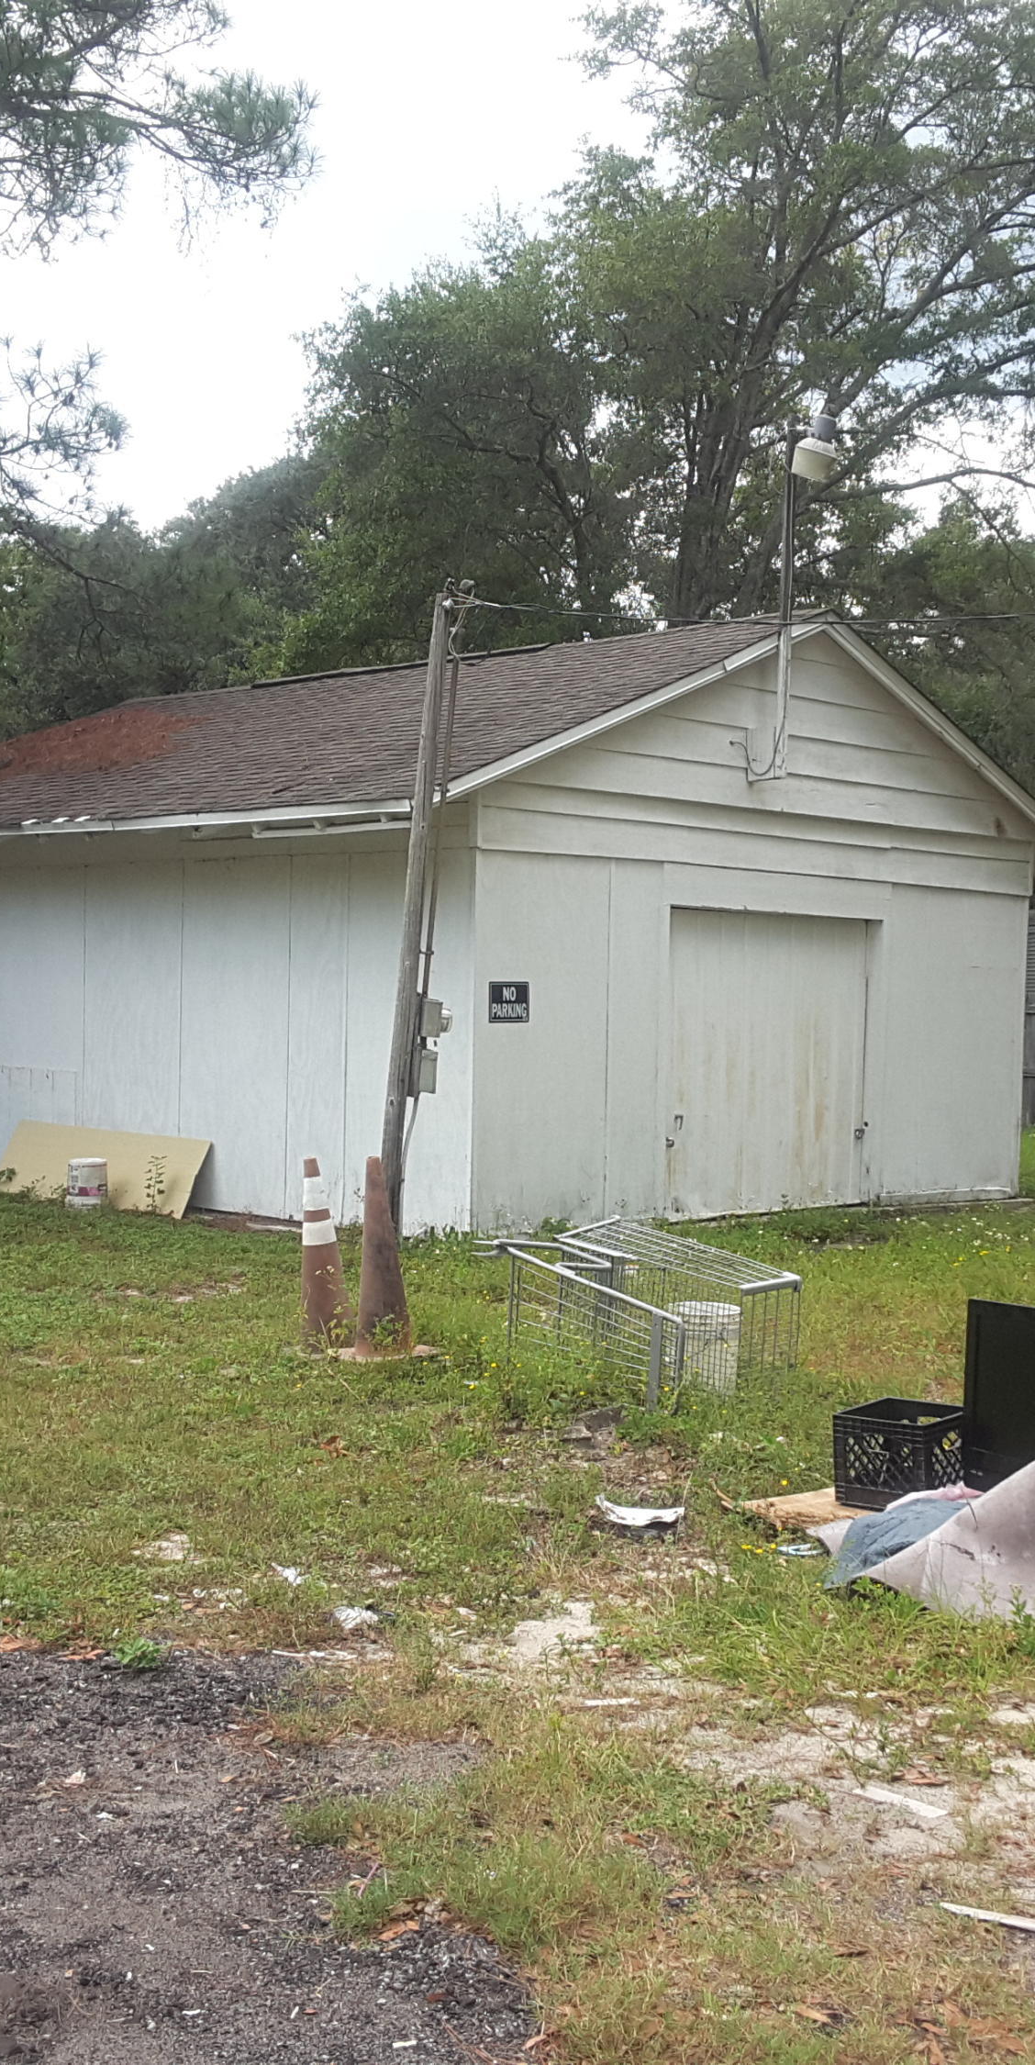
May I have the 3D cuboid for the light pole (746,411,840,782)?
[{"bbox_3d":[2.015,-3.080,17.411,0.500,2.540,0.380,2,1,45],"label":"light pole"}]

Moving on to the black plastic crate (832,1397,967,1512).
[{"bbox_3d":[1.270,1.390,8.040,0.335,0.280,0.345,2,1,38],"label":"black plastic crate"}]

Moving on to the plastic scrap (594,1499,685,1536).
[{"bbox_3d":[0.384,1.503,7.697,0.285,0.080,0.140,1,1,0],"label":"plastic scrap"}]

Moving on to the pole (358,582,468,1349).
[{"bbox_3d":[-0.517,-0.586,14.000,0.320,3.940,0.220,5,0,9],"label":"pole"}]

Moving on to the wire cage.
[{"bbox_3d":[0.590,1.230,10.815,0.880,0.550,1.050,1,1,-44],"label":"wire cage"}]

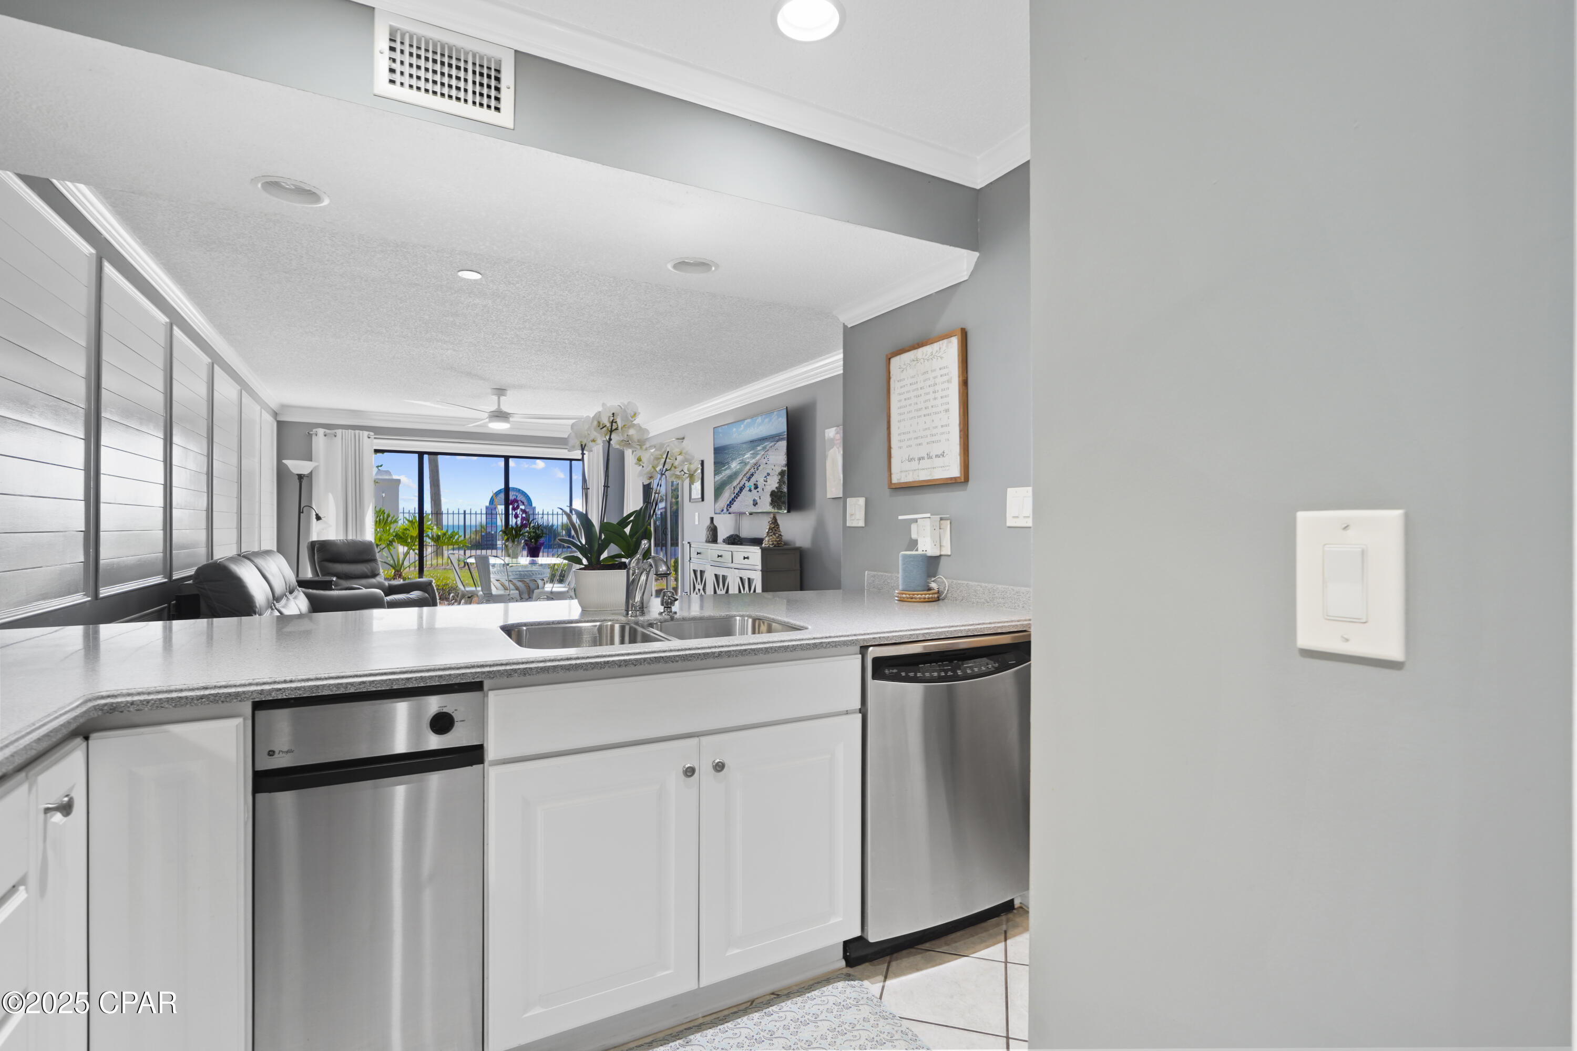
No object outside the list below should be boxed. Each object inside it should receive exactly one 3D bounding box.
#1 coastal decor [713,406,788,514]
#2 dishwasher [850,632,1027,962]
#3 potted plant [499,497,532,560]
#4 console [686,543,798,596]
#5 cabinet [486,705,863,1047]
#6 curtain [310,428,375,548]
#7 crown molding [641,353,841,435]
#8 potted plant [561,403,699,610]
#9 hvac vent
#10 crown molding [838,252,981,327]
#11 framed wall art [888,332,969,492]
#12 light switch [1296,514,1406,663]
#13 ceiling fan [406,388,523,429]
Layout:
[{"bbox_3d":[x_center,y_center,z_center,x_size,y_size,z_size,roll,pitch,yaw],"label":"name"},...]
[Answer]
[{"bbox_3d":[-0.340,-0.527,6.596,0.060,0.840,1.510,0,0,-28],"label":"coastal decor"},{"bbox_3d":[0.336,0.767,2.333,0.610,0.860,0.600,0,0,-28],"label":"dishwasher"},{"bbox_3d":[-3.196,0.035,8.700,0.360,0.730,0.350,0,0,-28],"label":"potted plant"},{"bbox_3d":[-0.421,0.680,6.442,0.360,1.020,1.530,0,0,-29],"label":"console"},{"bbox_3d":[-0.350,0.762,2.001,0.920,0.875,0.600,0,0,-28],"label":"cabinet"},{"bbox_3d":[-4.675,0.074,7.816,0.550,2.180,0.130,0,0,-29],"label":"curtain"},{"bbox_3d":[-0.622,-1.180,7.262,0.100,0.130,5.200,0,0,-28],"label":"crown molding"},{"bbox_3d":[-0.531,-0.068,2.500,0.400,0.690,0.280,0,0,-29],"label":"potted plant"},{"bbox_3d":[-0.793,-1.057,1.726,0.299,0.194,0.016,0,0,-29],"label":"hvac vent"},{"bbox_3d":[0.422,-0.894,2.895,0.058,0.070,0.845,0,0,-29],"label":"crown molding"},{"bbox_3d":[0.512,-0.412,2.765,0.030,0.530,0.435,0,0,-29],"label":"framed wall art"},{"bbox_3d":[0.488,0.050,0.649,0.009,0.124,0.079,0,0,-29],"label":"light switch"},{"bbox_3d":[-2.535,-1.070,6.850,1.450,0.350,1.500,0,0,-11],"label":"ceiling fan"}]

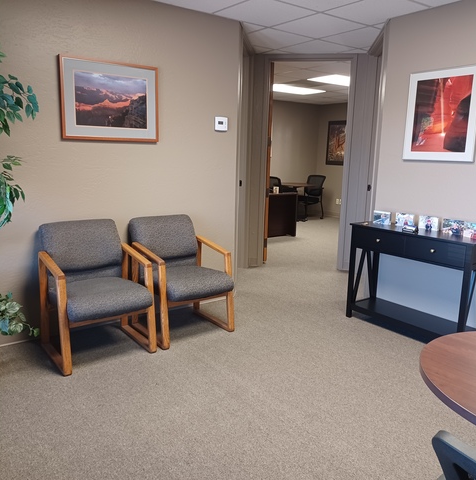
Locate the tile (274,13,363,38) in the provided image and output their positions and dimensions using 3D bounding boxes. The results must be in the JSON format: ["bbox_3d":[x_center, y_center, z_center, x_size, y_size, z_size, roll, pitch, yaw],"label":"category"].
[{"bbox_3d":[0.708,-1.859,4.025,0.615,0.020,0.615,-7,13,-36],"label":"tile"}]

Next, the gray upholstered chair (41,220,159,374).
[{"bbox_3d":[-0.935,0.327,3.037,0.605,0.835,0.650,-7,13,-36],"label":"gray upholstered chair"}]

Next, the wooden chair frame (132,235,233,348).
[{"bbox_3d":[-0.428,0.350,3.451,0.608,0.657,0.550,-7,13,-36],"label":"wooden chair frame"}]

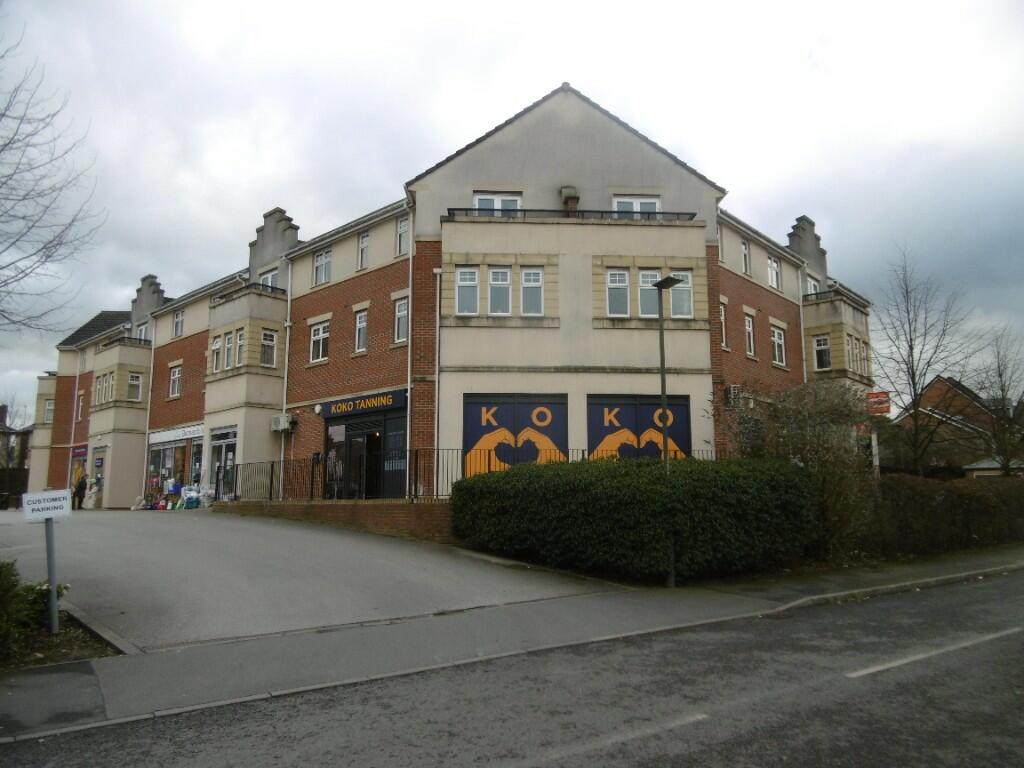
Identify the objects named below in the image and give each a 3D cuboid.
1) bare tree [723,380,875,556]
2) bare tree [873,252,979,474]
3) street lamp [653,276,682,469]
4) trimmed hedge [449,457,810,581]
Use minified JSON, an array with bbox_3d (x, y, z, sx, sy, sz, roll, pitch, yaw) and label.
[{"bbox_3d":[6.457,1.869,16.200,3.300,3.950,3.000,0,-9,0],"label":"bare tree"},{"bbox_3d":[12.750,-0.029,22.254,3.500,8.600,3.400,0,-9,0],"label":"bare tree"},{"bbox_3d":[2.725,0.761,11.706,0.320,5.100,0.620,5,-10,-32],"label":"street lamp"},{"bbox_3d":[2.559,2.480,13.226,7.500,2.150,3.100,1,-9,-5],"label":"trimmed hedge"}]

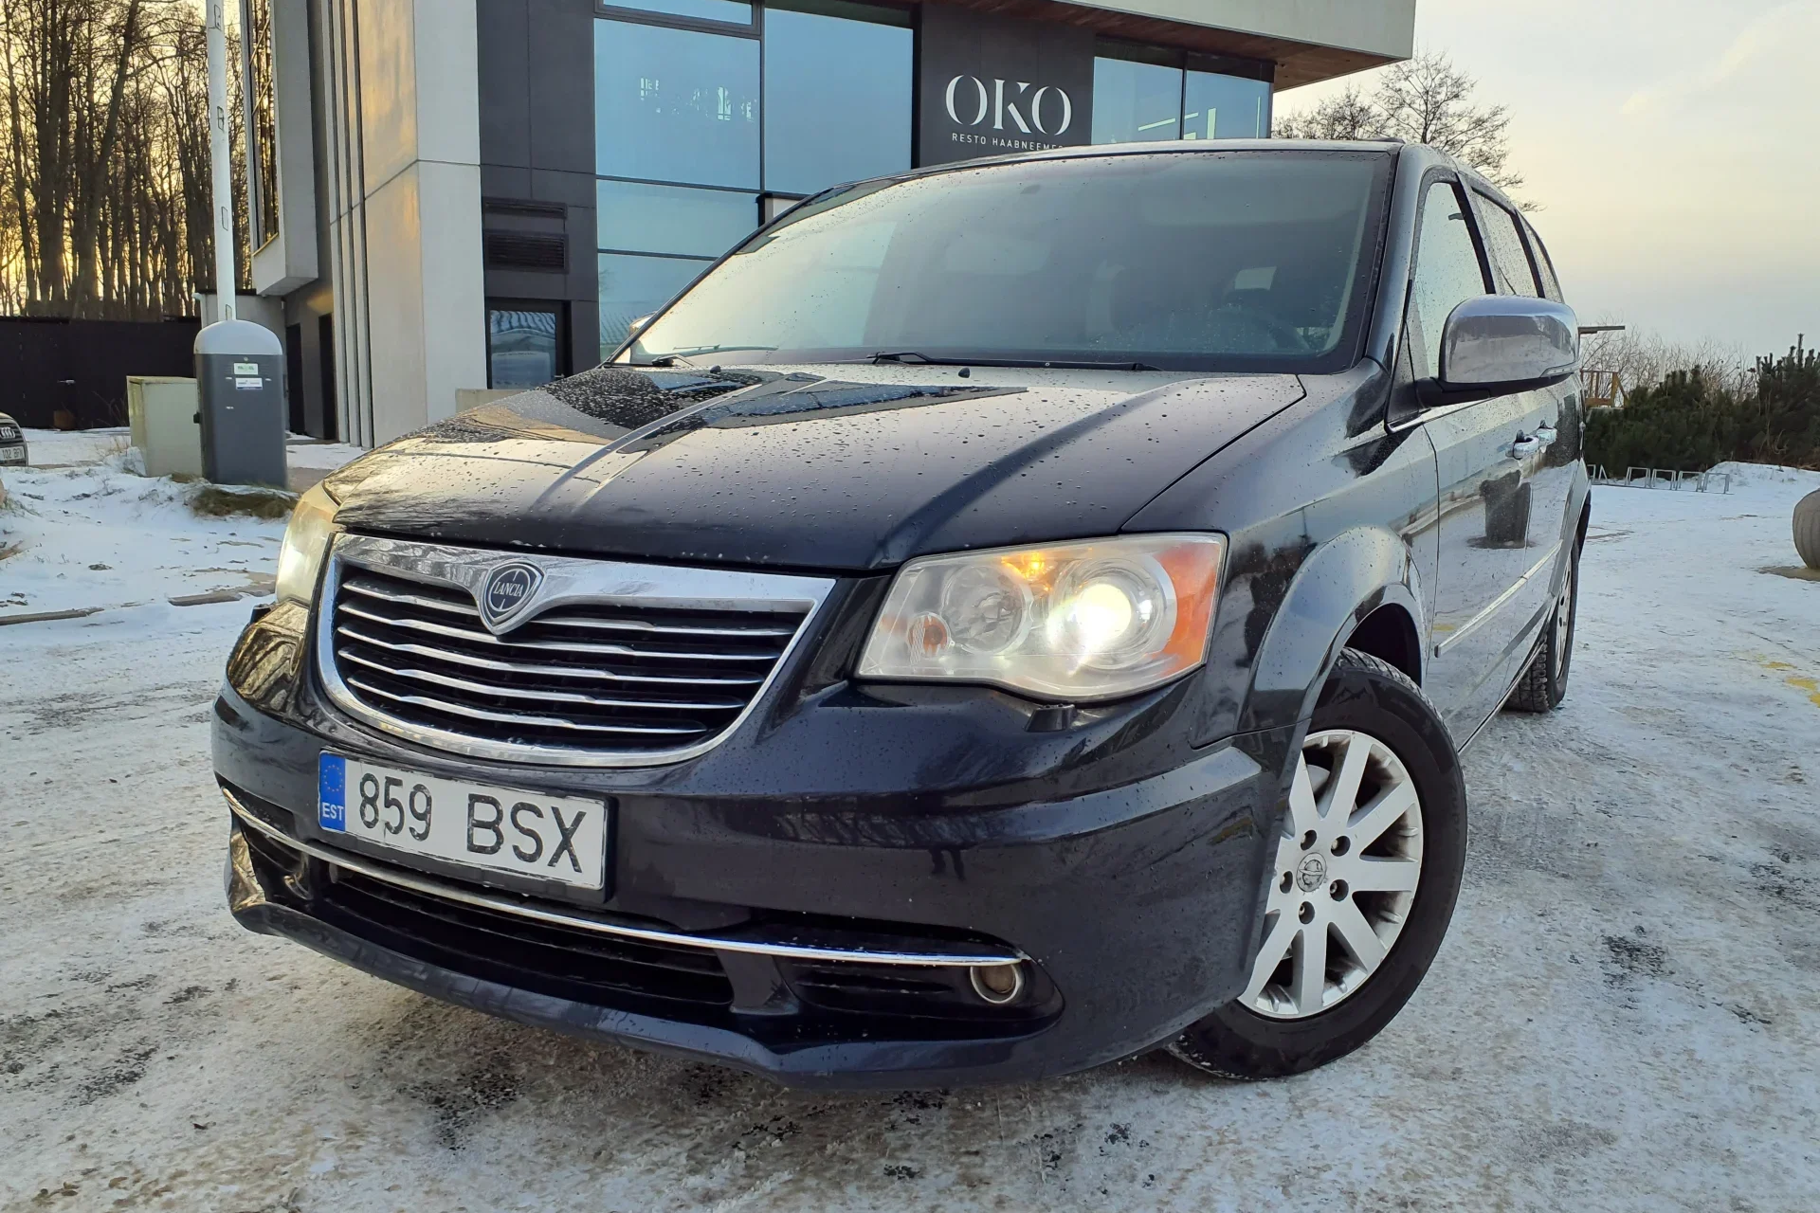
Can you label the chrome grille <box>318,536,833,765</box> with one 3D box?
[{"bbox_3d":[-0.530,0.063,1.931,0.950,0.265,0.190,5,10,30],"label":"chrome grille"}]

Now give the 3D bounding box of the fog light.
[{"bbox_3d":[0.112,0.443,1.694,0.070,0.063,0.050,5,10,30],"label":"fog light"}]

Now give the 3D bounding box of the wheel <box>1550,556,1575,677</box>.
[{"bbox_3d":[2.164,0.023,4.903,0.180,0.464,0.464,5,10,30],"label":"wheel"}]

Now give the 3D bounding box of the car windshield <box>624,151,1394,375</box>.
[{"bbox_3d":[0.210,-0.731,3.078,1.640,0.168,1.083,5,44,30],"label":"car windshield"}]

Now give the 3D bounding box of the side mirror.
[{"bbox_3d":[1.120,-0.483,2.661,0.225,0.175,0.150,5,10,30],"label":"side mirror"}]

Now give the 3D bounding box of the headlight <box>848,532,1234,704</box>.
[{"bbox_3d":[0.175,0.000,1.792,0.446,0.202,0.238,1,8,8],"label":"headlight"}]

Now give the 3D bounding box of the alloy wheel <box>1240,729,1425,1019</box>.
[{"bbox_3d":[0.594,0.404,2.274,0.464,0.464,0.180,-5,10,-29],"label":"alloy wheel"}]

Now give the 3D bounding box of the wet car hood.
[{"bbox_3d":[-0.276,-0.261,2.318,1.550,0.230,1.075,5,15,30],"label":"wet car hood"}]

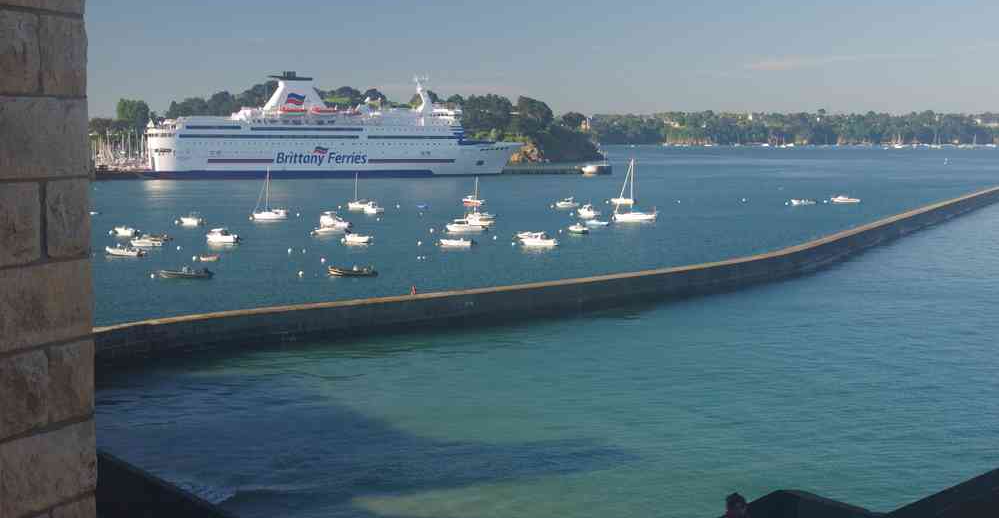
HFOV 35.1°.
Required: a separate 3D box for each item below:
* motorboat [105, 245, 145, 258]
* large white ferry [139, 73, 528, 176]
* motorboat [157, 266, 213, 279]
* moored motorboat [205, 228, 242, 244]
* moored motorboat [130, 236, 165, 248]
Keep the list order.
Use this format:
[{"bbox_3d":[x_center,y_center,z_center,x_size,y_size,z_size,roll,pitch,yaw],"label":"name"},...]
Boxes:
[{"bbox_3d":[-51.730,-1.120,218.500,5.500,1.410,2.000,2,5,18],"label":"motorboat"},{"bbox_3d":[-59.136,-52.858,626.176,152.000,40.000,26.000,-2,5,-29],"label":"large white ferry"},{"bbox_3d":[-35.482,1.452,180.073,6.158,1.292,2.200,0,4,3],"label":"motorboat"},{"bbox_3d":[-42.790,-3.620,245.180,5.400,2.340,2.100,3,5,30],"label":"moored motorboat"},{"bbox_3d":[-51.032,-2.522,230.024,4.734,1.363,1.900,0,4,3],"label":"moored motorboat"}]

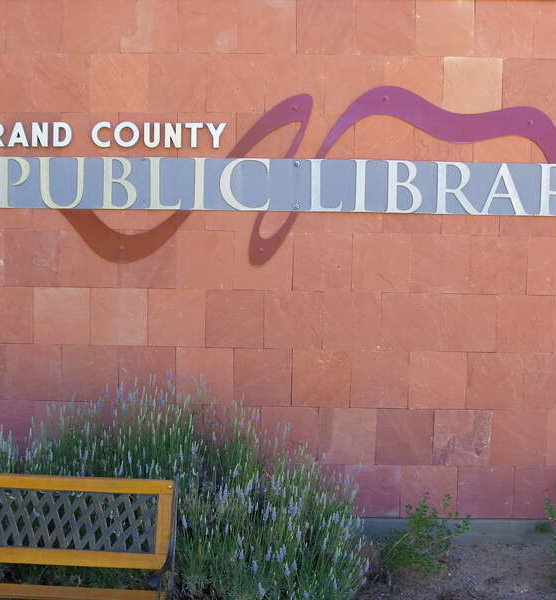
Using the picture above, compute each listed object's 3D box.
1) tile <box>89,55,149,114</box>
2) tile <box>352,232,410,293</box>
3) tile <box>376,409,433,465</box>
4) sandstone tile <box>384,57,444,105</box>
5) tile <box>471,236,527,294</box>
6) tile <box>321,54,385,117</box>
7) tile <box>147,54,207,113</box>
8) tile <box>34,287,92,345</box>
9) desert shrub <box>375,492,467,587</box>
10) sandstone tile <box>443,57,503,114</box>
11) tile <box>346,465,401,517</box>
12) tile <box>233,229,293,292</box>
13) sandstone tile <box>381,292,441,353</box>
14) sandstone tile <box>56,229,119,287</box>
[{"bbox_3d":[-0.829,-1.129,3.619,0.305,0.305,0.030,1,3,0],"label":"tile"},{"bbox_3d":[0.542,-0.195,3.659,0.305,0.305,0.030,1,3,0],"label":"tile"},{"bbox_3d":[0.673,0.725,3.701,0.304,0.304,0.030,1,4,1],"label":"tile"},{"bbox_3d":[0.700,-1.098,3.570,0.304,0.304,0.030,1,4,1],"label":"sandstone tile"},{"bbox_3d":[1.158,-0.182,3.655,0.305,0.305,0.030,1,3,0],"label":"tile"},{"bbox_3d":[0.397,-1.103,3.574,0.305,0.305,0.025,1,4,1],"label":"tile"},{"bbox_3d":[-0.521,-1.125,3.616,0.305,0.305,0.030,1,3,0],"label":"tile"},{"bbox_3d":[-1.140,0.081,3.684,0.304,0.304,0.030,1,4,1],"label":"tile"},{"bbox_3d":[0.727,1.163,3.458,0.468,0.413,0.420,1,4,1],"label":"desert shrub"},{"bbox_3d":[1.010,-1.097,3.604,0.305,0.305,0.030,1,3,0],"label":"sandstone tile"},{"bbox_3d":[0.506,1.025,3.729,0.305,0.292,0.030,1,3,0],"label":"tile"},{"bbox_3d":[-0.081,-0.208,3.646,0.304,0.304,0.030,1,4,1],"label":"tile"},{"bbox_3d":[0.696,0.117,3.645,0.305,0.305,0.025,1,4,1],"label":"sandstone tile"},{"bbox_3d":[-0.993,-0.218,3.663,0.305,0.305,0.030,1,4,1],"label":"sandstone tile"}]

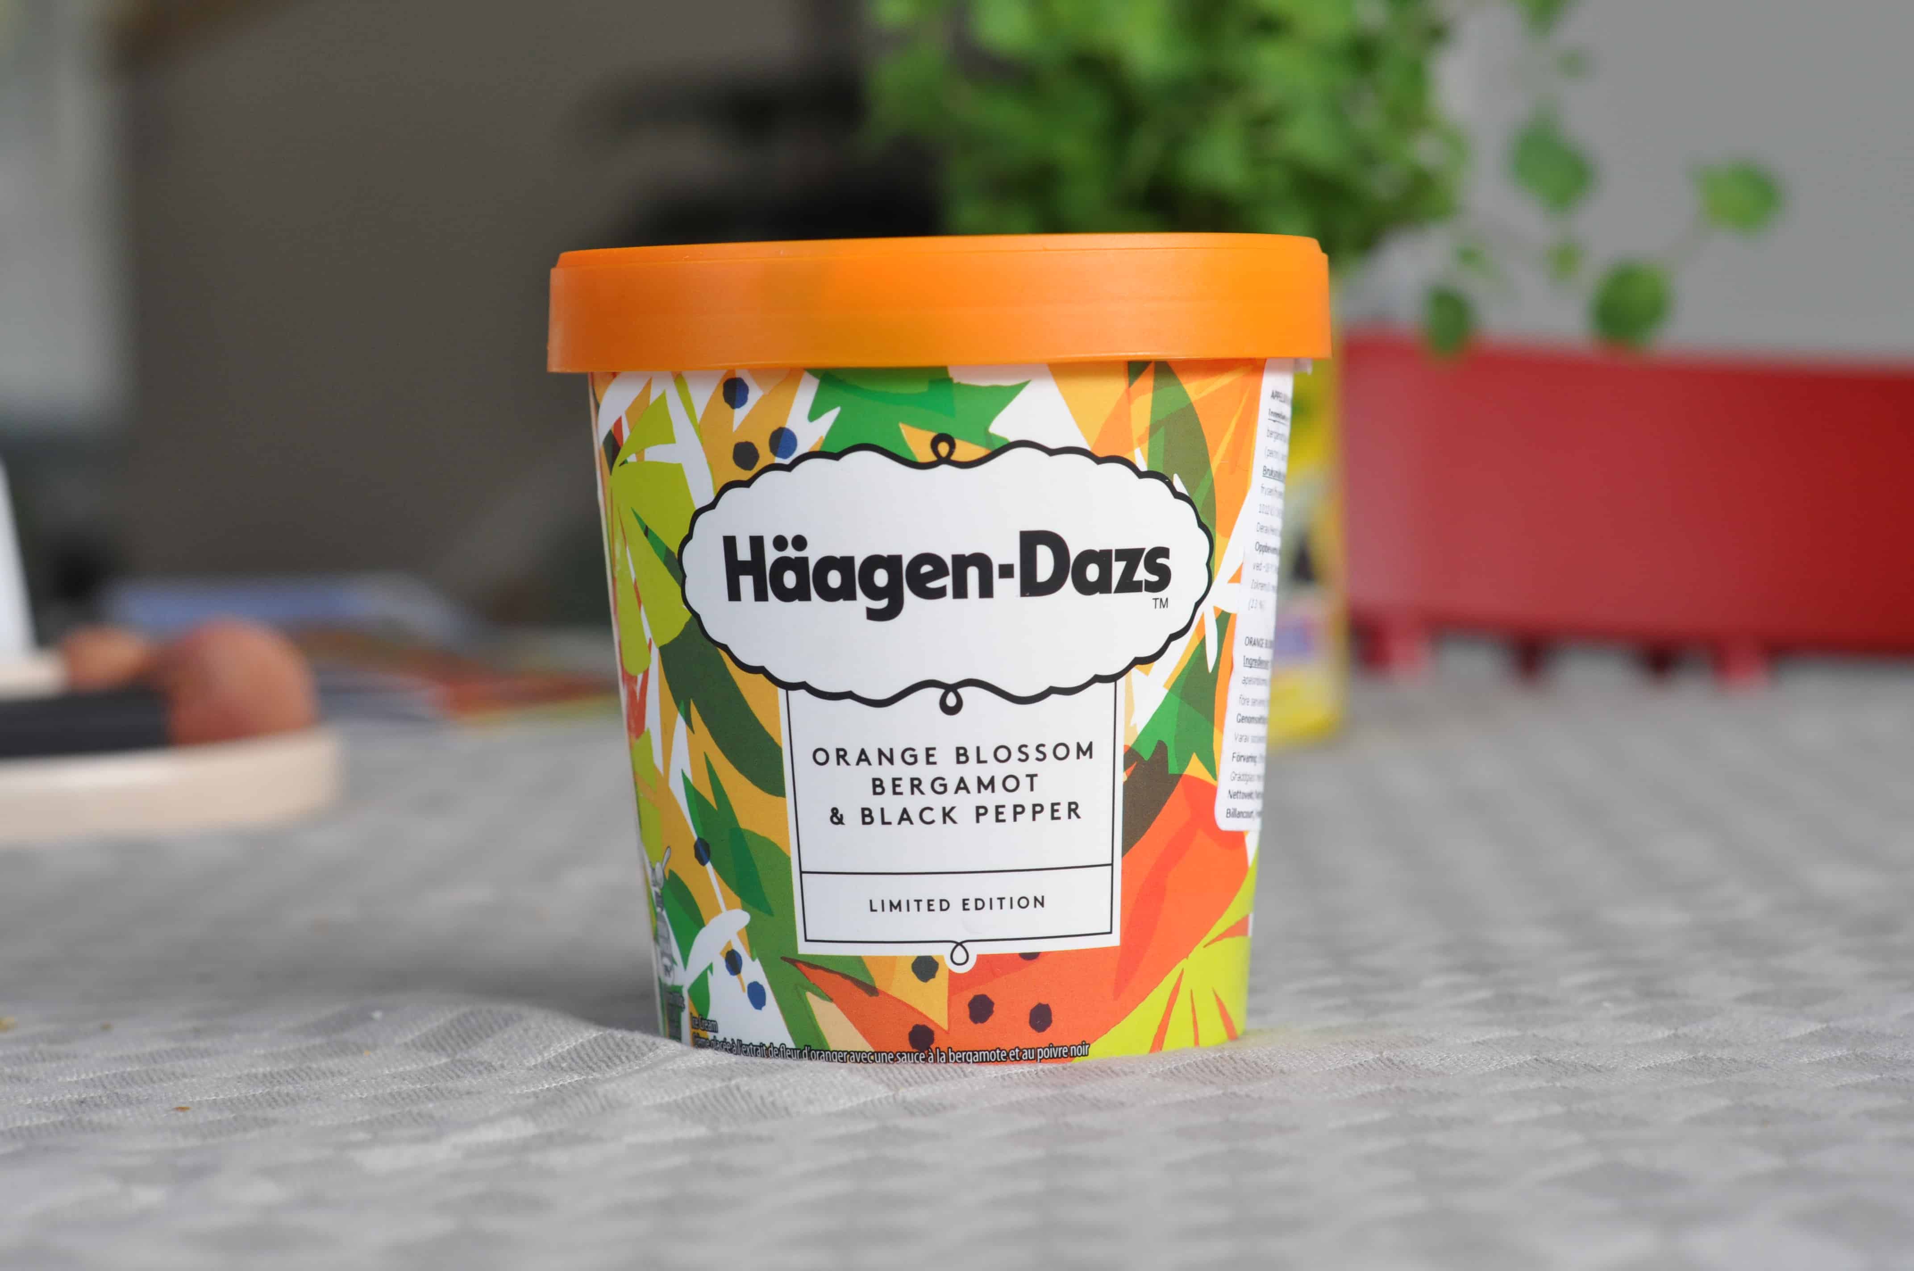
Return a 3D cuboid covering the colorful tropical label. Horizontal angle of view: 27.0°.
[{"bbox_3d":[-0.001,0.007,0.503,0.088,0.083,0.088,-1,4,-2],"label":"colorful tropical label"}]

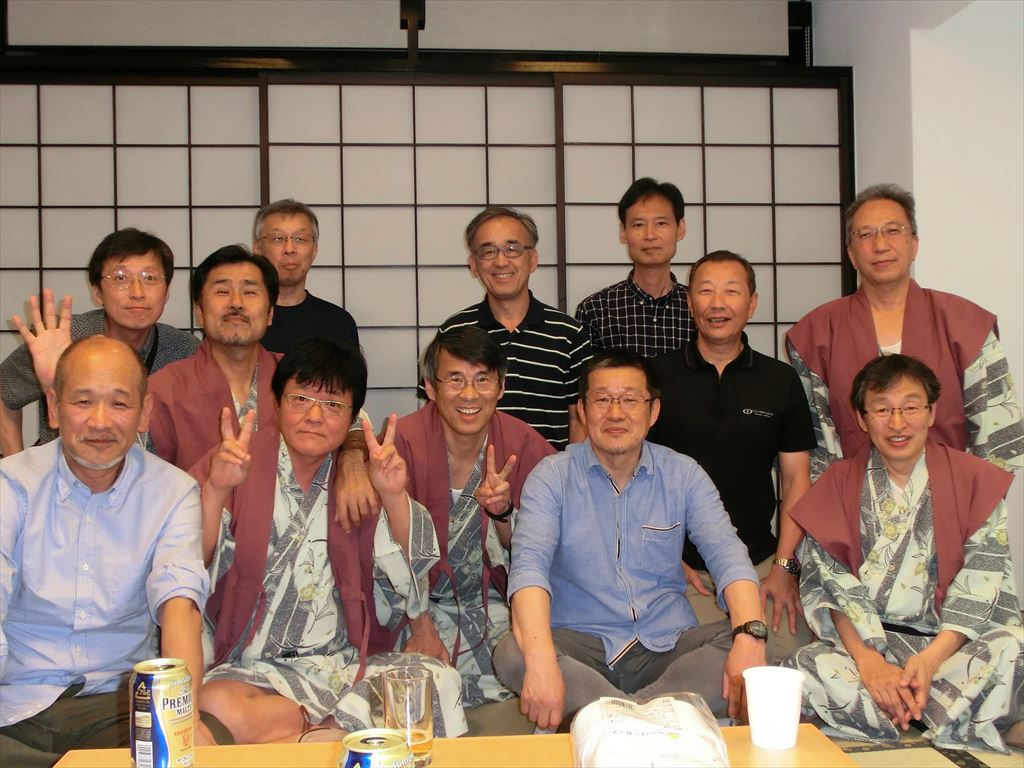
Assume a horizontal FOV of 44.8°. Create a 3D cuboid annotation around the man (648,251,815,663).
[{"bbox_3d":[0.505,0.214,2.980,0.500,1.080,0.650,-1,0,7],"label":"man"}]

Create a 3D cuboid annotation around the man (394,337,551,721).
[{"bbox_3d":[-0.105,0.318,2.880,0.540,0.890,0.640,-1,0,-2],"label":"man"}]

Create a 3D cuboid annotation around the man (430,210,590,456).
[{"bbox_3d":[-0.012,0.145,3.360,0.480,1.240,0.550,-1,0,0],"label":"man"}]

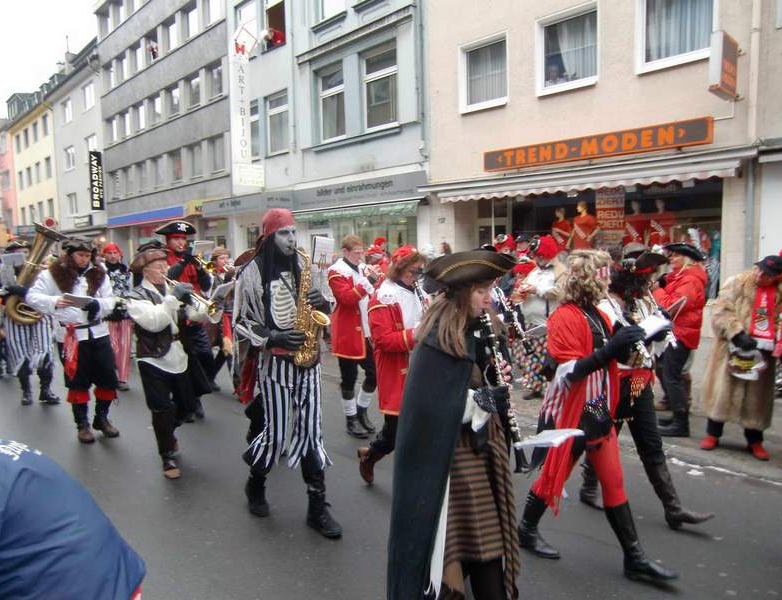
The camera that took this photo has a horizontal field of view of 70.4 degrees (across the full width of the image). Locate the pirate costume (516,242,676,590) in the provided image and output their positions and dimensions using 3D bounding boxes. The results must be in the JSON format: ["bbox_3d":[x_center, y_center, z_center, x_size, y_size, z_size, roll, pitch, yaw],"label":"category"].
[{"bbox_3d":[1.050,0.549,2.880,0.760,1.630,0.520,2,6,33],"label":"pirate costume"}]

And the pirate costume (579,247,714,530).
[{"bbox_3d":[1.470,0.495,3.310,0.720,1.650,0.500,3,6,37],"label":"pirate costume"}]

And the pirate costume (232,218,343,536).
[{"bbox_3d":[-0.610,0.401,3.360,0.660,1.890,0.600,4,7,42],"label":"pirate costume"}]

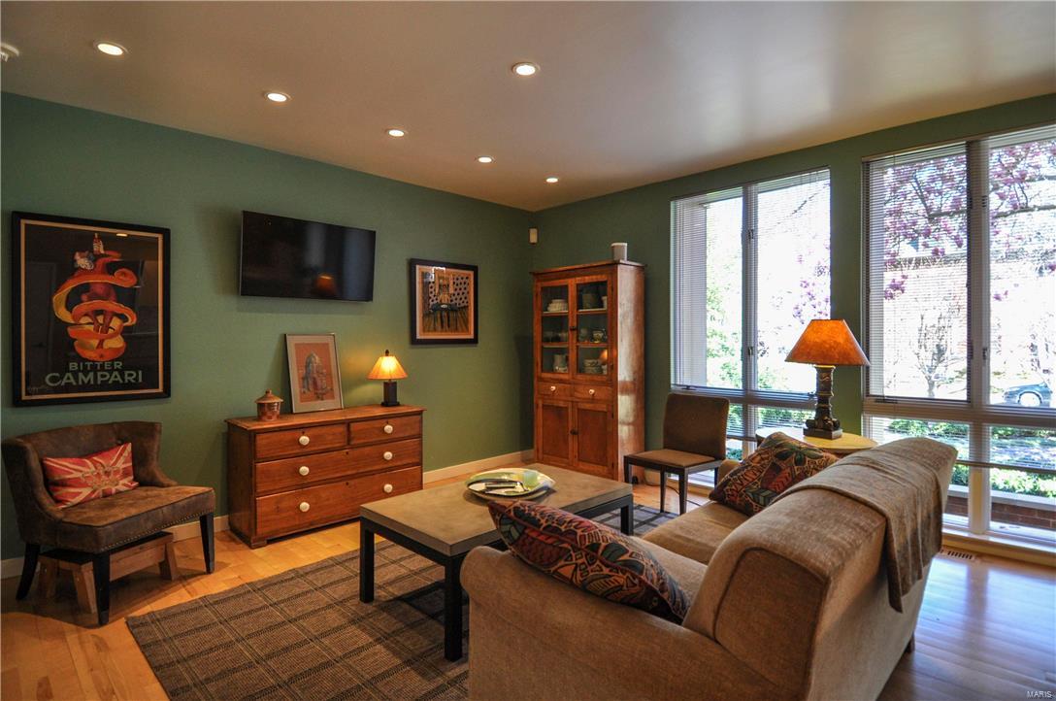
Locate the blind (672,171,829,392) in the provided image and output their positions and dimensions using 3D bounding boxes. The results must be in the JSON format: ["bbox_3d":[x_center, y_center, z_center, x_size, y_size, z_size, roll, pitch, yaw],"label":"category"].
[{"bbox_3d":[1.688,-0.487,4.145,0.050,1.600,1.209,-1,1,-45],"label":"blind"}]

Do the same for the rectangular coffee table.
[{"bbox_3d":[-0.119,0.958,2.693,1.207,0.444,0.718,-2,2,-44],"label":"rectangular coffee table"}]

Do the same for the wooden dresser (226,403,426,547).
[{"bbox_3d":[-1.434,0.849,3.866,1.282,0.738,0.537,-1,1,-45],"label":"wooden dresser"}]

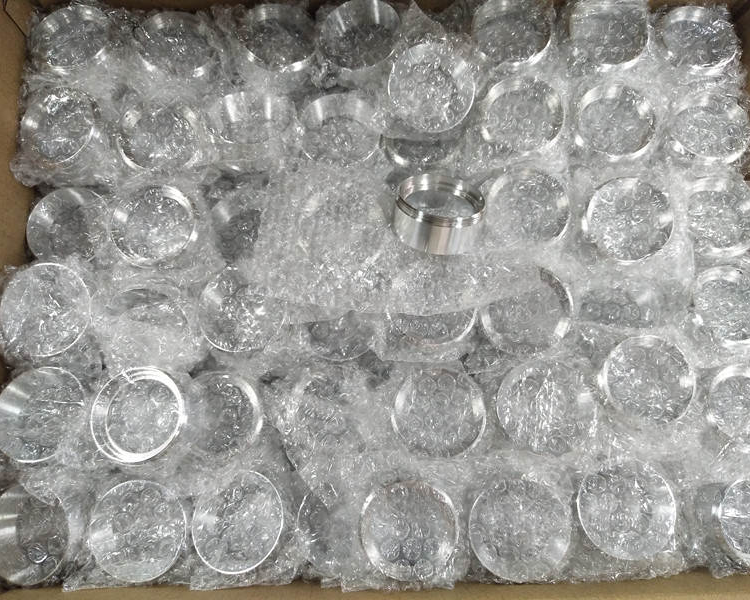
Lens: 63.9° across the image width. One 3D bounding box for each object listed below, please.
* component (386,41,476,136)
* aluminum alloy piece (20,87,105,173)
[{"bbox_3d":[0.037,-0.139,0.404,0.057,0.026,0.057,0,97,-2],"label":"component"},{"bbox_3d":[-0.222,-0.119,0.437,0.057,0.026,0.057,0,77,-1],"label":"aluminum alloy piece"}]

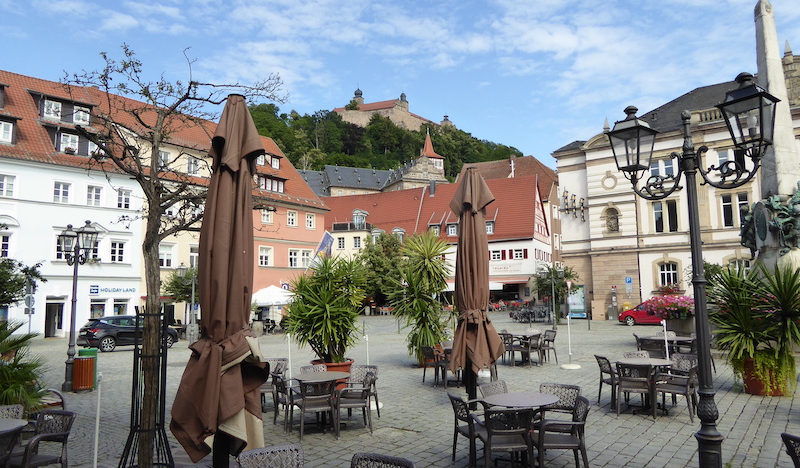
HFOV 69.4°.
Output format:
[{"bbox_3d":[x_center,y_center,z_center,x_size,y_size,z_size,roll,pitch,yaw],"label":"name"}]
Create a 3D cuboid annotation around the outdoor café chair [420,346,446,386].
[{"bbox_3d":[0.796,2.799,12.321,0.570,0.820,0.540,3,-7,-35],"label":"outdoor café chair"}]

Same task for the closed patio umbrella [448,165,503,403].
[{"bbox_3d":[1.238,0.883,9.934,0.920,4.150,0.880,-1,-6,0],"label":"closed patio umbrella"}]

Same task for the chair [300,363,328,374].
[{"bbox_3d":[-1.280,2.515,9.138,0.580,0.810,0.590,2,-7,-27],"label":"chair"}]

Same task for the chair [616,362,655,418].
[{"bbox_3d":[3.437,2.255,8.495,0.580,0.810,0.590,-2,-7,12],"label":"chair"}]

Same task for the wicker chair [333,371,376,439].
[{"bbox_3d":[-0.674,2.414,8.261,0.570,0.820,0.540,1,-6,-12],"label":"wicker chair"}]

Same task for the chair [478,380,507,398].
[{"bbox_3d":[1.326,2.289,7.171,0.540,0.820,0.570,4,-7,-35],"label":"chair"}]

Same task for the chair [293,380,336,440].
[{"bbox_3d":[-1.124,2.396,8.041,0.540,0.820,0.570,1,-6,-17],"label":"chair"}]

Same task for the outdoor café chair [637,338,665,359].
[{"bbox_3d":[5.648,2.741,12.802,0.546,0.809,0.556,-3,-6,23],"label":"outdoor café chair"}]

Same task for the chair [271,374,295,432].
[{"bbox_3d":[-1.667,2.633,9.150,0.556,0.809,0.546,2,-6,-28],"label":"chair"}]

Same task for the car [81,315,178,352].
[{"bbox_3d":[-13.084,4.798,28.000,4.650,1.670,1.860,5,-8,-42],"label":"car"}]

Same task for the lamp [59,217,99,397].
[{"bbox_3d":[-7.670,1.689,13.594,0.450,3.900,1.800,5,-8,-44],"label":"lamp"}]

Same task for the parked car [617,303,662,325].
[{"bbox_3d":[15.854,4.898,36.050,4.250,1.550,1.800,-4,-7,27],"label":"parked car"}]

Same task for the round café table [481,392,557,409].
[{"bbox_3d":[1.322,2.181,6.258,0.820,0.745,0.820,-1,-6,0],"label":"round café table"}]

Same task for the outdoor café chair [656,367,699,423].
[{"bbox_3d":[4.196,2.430,8.861,0.570,0.820,0.540,-3,-6,24],"label":"outdoor café chair"}]

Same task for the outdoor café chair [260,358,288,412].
[{"bbox_3d":[-2.244,2.587,9.891,0.540,0.820,0.570,-3,-6,25],"label":"outdoor café chair"}]

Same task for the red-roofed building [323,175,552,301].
[{"bbox_3d":[4.318,1.843,72.359,27.500,15.000,9.000,-4,-7,28],"label":"red-roofed building"}]

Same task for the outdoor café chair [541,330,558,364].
[{"bbox_3d":[3.928,3.118,15.560,0.556,0.809,0.546,1,-6,-18],"label":"outdoor café chair"}]

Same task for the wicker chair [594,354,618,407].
[{"bbox_3d":[3.626,2.471,9.628,0.556,0.809,0.546,0,-6,-6],"label":"wicker chair"}]

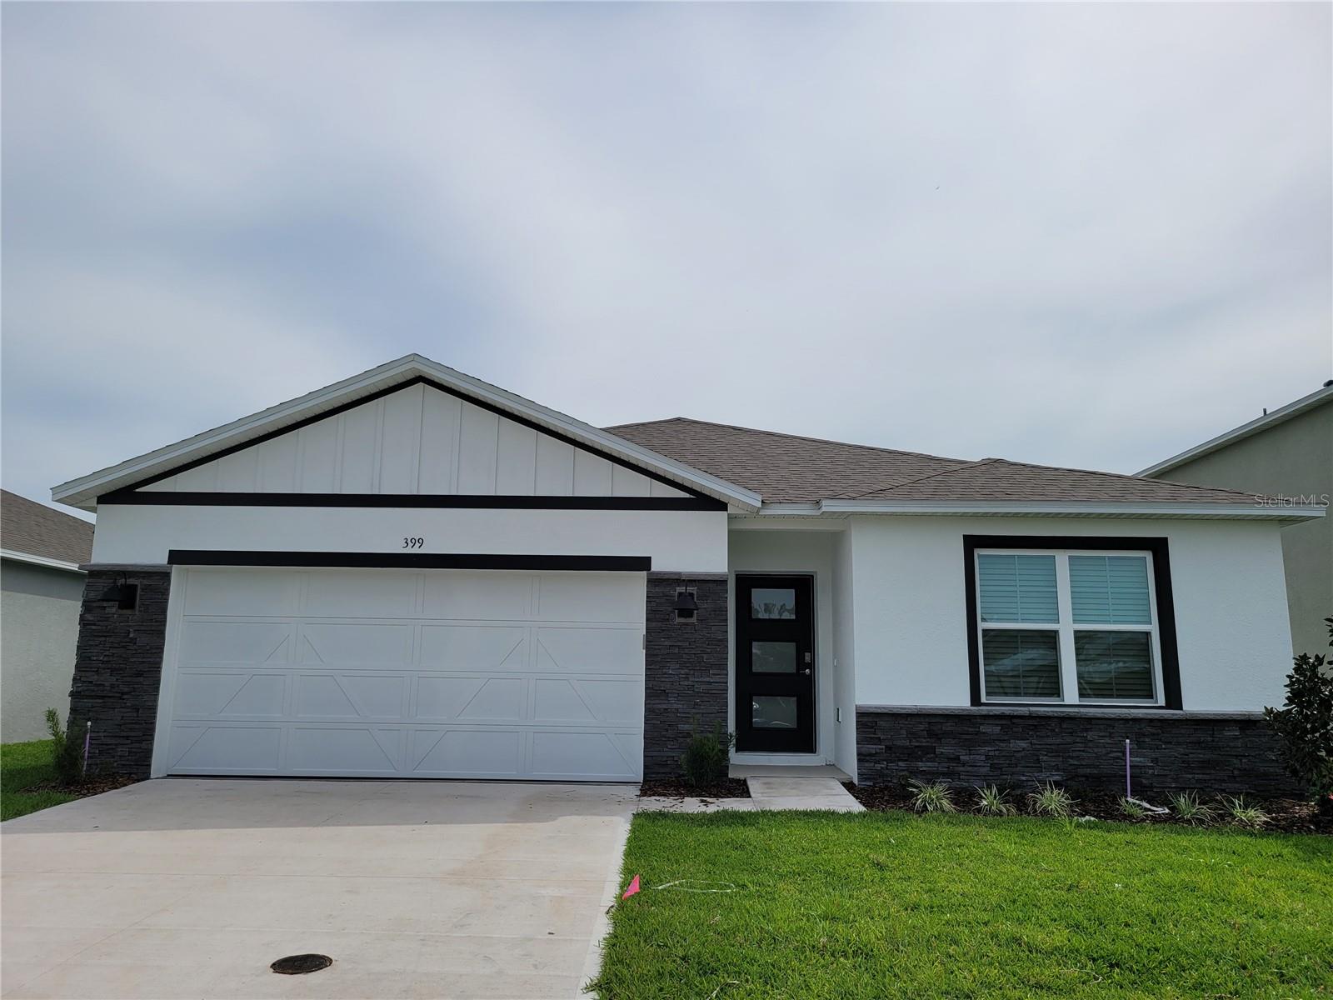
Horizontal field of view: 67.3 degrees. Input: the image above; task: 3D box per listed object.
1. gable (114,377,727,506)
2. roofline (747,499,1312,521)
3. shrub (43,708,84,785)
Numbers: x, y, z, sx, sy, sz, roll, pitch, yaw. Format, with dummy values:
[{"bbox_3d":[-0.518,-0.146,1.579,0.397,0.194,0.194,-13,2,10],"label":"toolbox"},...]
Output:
[{"bbox_3d":[-2.658,-0.624,10.504,6.590,1.444,0.221,1,-10,1],"label":"gable"},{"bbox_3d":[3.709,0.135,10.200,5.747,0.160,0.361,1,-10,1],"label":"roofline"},{"bbox_3d":[-5.818,2.379,9.663,0.396,0.707,0.401,1,-10,1],"label":"shrub"}]

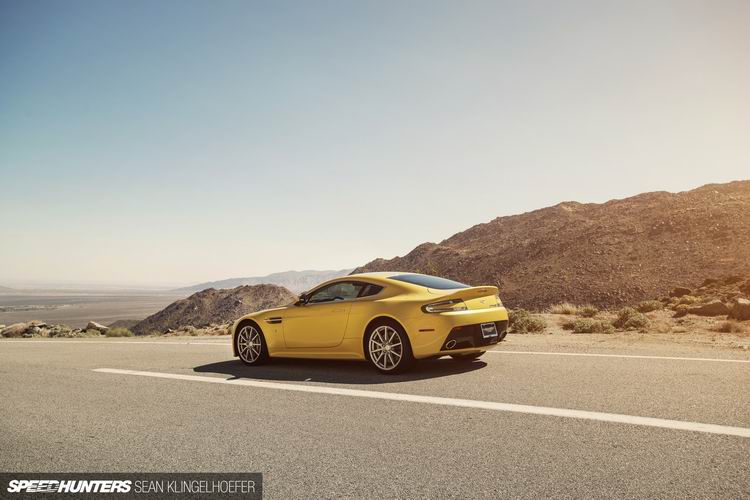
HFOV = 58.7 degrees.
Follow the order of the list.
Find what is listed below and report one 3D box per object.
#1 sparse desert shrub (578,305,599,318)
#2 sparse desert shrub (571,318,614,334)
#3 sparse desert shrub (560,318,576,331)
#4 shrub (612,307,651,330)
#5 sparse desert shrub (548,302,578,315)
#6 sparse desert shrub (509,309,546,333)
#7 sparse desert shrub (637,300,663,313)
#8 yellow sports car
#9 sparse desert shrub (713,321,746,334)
[{"bbox_3d":[5.441,1.567,16.989,0.508,0.342,0.504,-3,-3,18],"label":"sparse desert shrub"},{"bbox_3d":[4.167,1.466,12.772,0.839,0.292,0.620,-3,-3,18],"label":"sparse desert shrub"},{"bbox_3d":[3.975,1.530,13.693,0.369,0.236,0.366,-2,-3,16],"label":"sparse desert shrub"},{"bbox_3d":[5.103,1.363,13.262,0.752,0.454,0.667,-3,-3,21],"label":"shrub"},{"bbox_3d":[5.502,1.707,19.455,0.872,0.335,0.733,-2,-3,16],"label":"sparse desert shrub"},{"bbox_3d":[3.177,1.483,14.025,0.858,0.479,0.760,-2,-3,13],"label":"sparse desert shrub"},{"bbox_3d":[7.103,1.462,17.248,0.670,0.297,0.597,-3,-3,22],"label":"sparse desert shrub"},{"bbox_3d":[-0.201,0.955,9.291,4.385,1.250,1.920,-6,-5,42],"label":"yellow sports car"},{"bbox_3d":[6.080,1.329,11.432,0.581,0.229,0.459,-3,-3,28],"label":"sparse desert shrub"}]

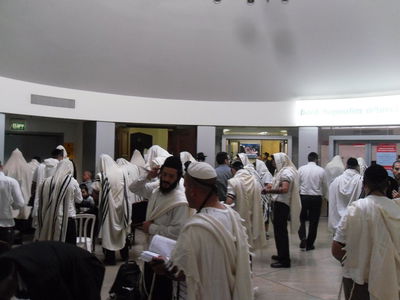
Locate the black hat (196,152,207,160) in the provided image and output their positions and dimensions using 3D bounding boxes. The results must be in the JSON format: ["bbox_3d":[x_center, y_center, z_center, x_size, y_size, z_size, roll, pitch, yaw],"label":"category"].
[{"bbox_3d":[0.040,0.150,9.600,0.270,0.150,0.290,1,-1,0],"label":"black hat"}]

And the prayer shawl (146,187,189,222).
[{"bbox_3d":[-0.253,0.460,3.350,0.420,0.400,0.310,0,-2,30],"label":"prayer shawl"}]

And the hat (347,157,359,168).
[{"bbox_3d":[2.300,0.193,6.100,0.175,0.150,0.200,1,-2,18],"label":"hat"}]

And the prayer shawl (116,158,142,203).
[{"bbox_3d":[-1.264,0.606,7.100,0.500,0.850,0.420,1,-2,-12],"label":"prayer shawl"}]

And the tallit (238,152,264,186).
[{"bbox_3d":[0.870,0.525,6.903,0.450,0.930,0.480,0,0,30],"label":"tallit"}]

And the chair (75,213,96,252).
[{"bbox_3d":[-1.765,1.335,6.100,0.450,0.820,0.500,1,-1,0],"label":"chair"}]

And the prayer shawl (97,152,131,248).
[{"bbox_3d":[-1.332,0.818,6.300,0.500,1.450,0.450,2,-2,-18],"label":"prayer shawl"}]

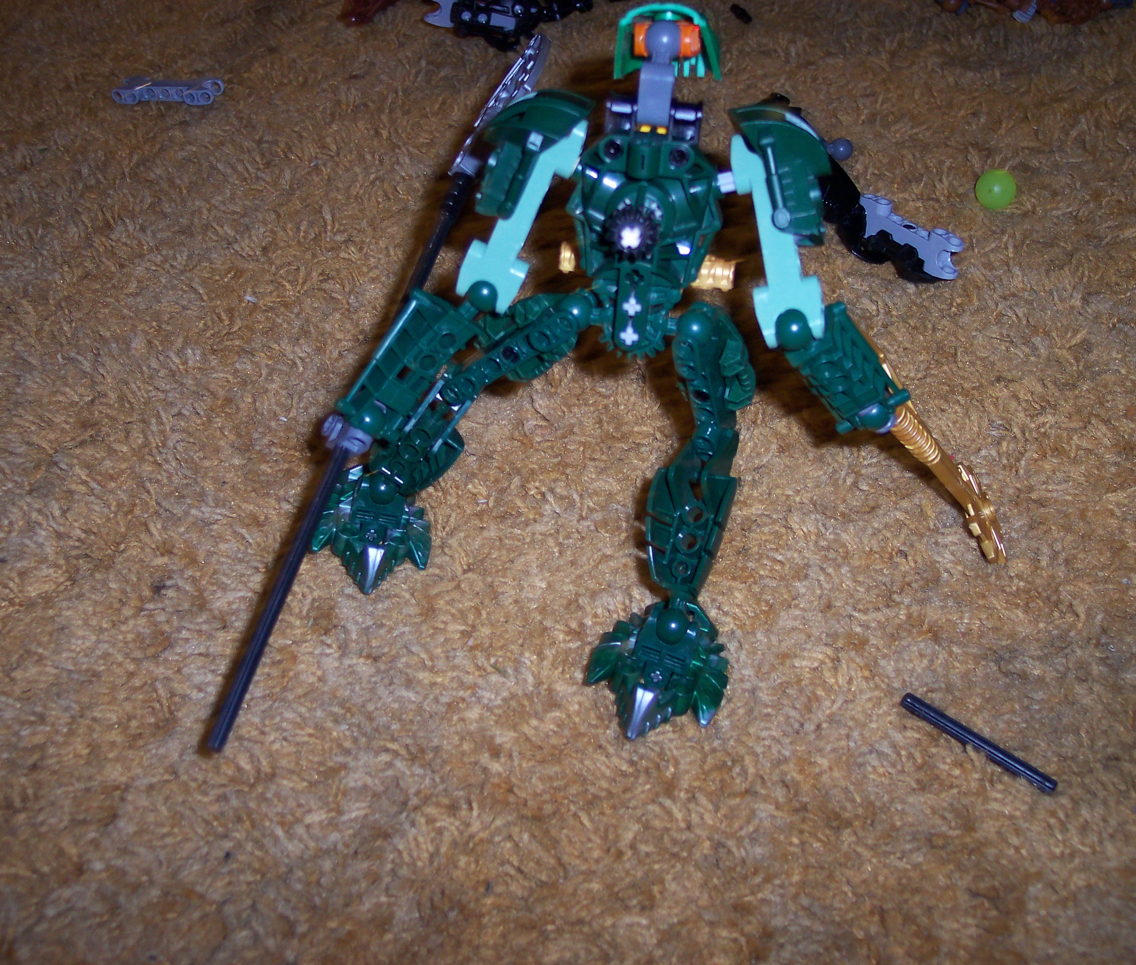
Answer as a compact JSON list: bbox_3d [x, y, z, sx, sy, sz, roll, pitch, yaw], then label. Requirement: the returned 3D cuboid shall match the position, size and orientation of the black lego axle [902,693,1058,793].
[{"bbox_3d":[0.117,0.074,0.404,0.048,0.005,0.005,31,53,27],"label":"black lego axle"}]

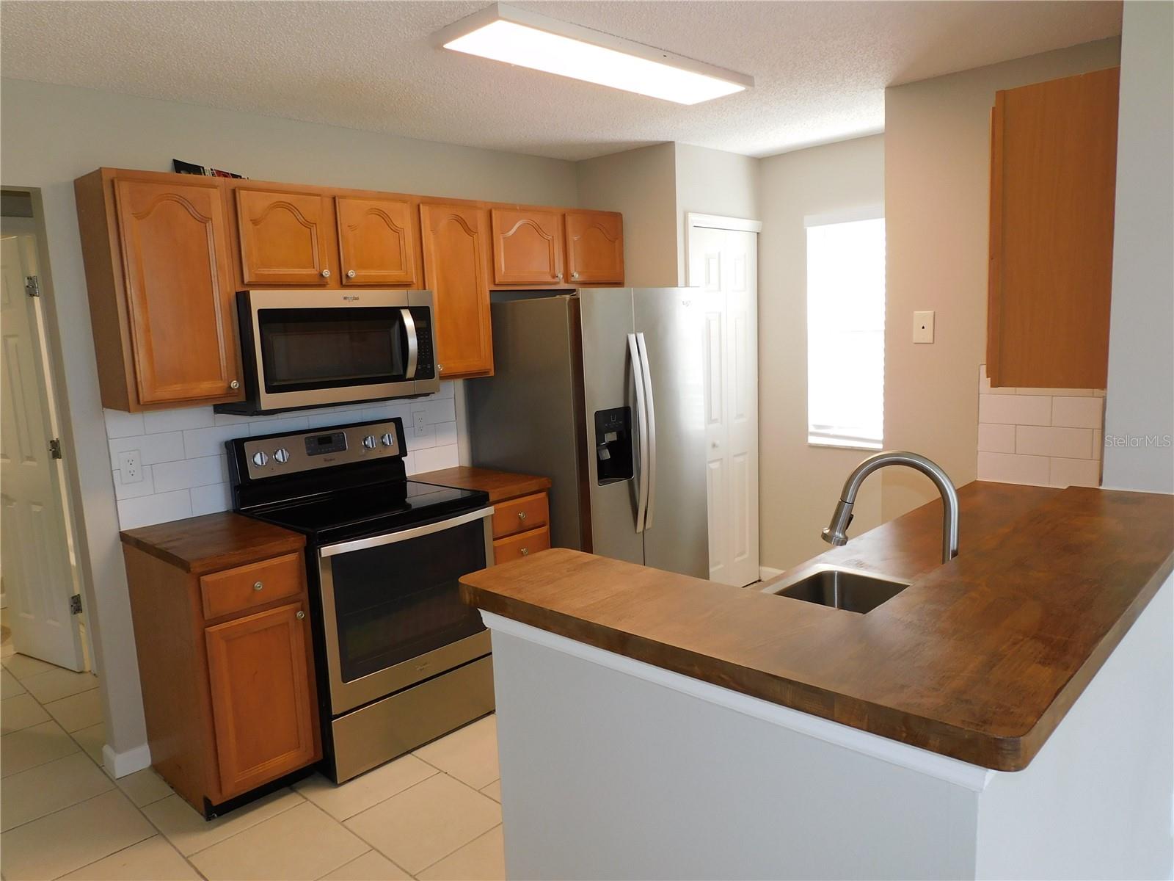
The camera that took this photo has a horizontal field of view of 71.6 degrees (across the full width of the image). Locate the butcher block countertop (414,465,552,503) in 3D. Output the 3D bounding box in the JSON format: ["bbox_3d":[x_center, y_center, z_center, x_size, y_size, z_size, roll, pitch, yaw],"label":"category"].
[{"bbox_3d":[-0.516,0.190,3.614,0.632,0.038,0.374,6,12,43],"label":"butcher block countertop"}]

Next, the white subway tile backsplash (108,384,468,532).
[{"bbox_3d":[-1.155,0.008,3.423,0.020,0.443,1.520,6,12,44],"label":"white subway tile backsplash"}]

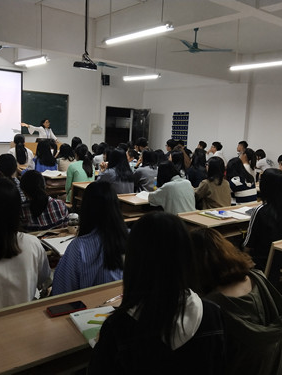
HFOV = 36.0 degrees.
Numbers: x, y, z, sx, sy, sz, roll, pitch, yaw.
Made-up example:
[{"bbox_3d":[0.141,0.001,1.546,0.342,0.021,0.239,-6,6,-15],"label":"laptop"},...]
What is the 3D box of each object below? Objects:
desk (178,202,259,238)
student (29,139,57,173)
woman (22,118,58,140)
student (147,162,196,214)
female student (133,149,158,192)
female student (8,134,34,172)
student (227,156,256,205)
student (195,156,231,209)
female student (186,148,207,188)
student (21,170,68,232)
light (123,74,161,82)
[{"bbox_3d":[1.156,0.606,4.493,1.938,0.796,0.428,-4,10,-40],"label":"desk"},{"bbox_3d":[-1.603,-0.123,6.944,0.459,1.294,0.663,-4,10,-40],"label":"student"},{"bbox_3d":[-2.407,-0.819,10.350,1.000,1.600,0.480,-3,9,-36],"label":"woman"},{"bbox_3d":[0.222,0.347,4.402,0.490,1.241,0.694,-4,10,-40],"label":"student"},{"bbox_3d":[-0.014,0.111,5.793,0.720,1.210,0.500,9,10,43],"label":"female student"},{"bbox_3d":[-2.219,-0.289,7.796,0.469,1.327,0.663,-4,10,-40],"label":"female student"},{"bbox_3d":[1.016,0.279,5.061,0.449,1.271,0.663,-4,10,-40],"label":"student"},{"bbox_3d":[0.704,0.263,4.840,0.500,1.210,0.750,-5,10,-44],"label":"student"},{"bbox_3d":[0.744,0.047,6.421,0.480,1.240,0.720,-4,10,-41],"label":"female student"},{"bbox_3d":[-0.882,0.408,3.581,0.560,1.110,0.750,-3,9,-36],"label":"student"},{"bbox_3d":[0.010,-2.256,8.934,0.130,0.080,1.250,-4,10,-40],"label":"light"}]

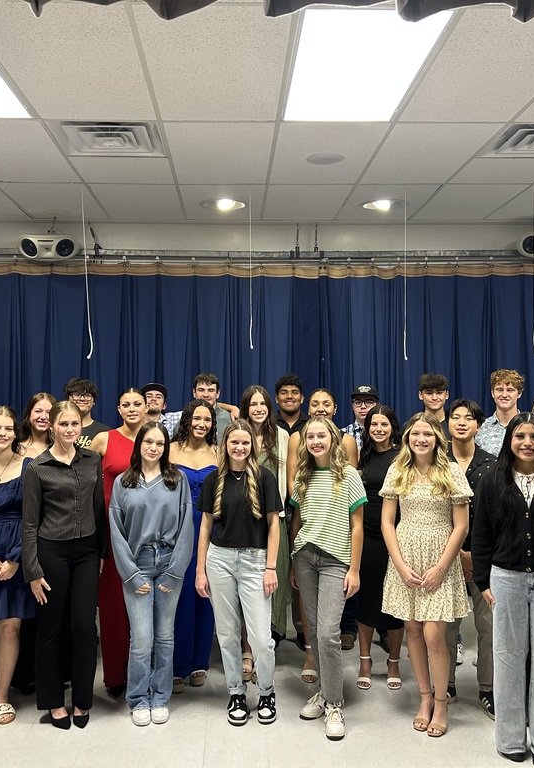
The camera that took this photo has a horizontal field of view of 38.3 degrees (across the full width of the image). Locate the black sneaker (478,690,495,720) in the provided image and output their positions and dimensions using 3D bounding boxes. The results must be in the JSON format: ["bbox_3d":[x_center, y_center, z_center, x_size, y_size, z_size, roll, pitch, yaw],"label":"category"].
[{"bbox_3d":[1.232,1.725,4.130,0.105,0.105,0.285,0,-1,-7],"label":"black sneaker"}]

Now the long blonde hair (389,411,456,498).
[{"bbox_3d":[0.799,0.367,3.950,0.350,0.440,0.260,-1,-1,9],"label":"long blonde hair"}]

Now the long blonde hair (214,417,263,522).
[{"bbox_3d":[-0.159,0.453,4.140,0.260,0.550,0.250,0,-1,-3],"label":"long blonde hair"}]

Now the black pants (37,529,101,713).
[{"bbox_3d":[-1.092,1.280,4.190,0.345,0.955,0.260,0,0,-19],"label":"black pants"}]

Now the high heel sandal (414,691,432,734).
[{"bbox_3d":[0.829,1.725,4.080,0.086,0.130,0.235,-1,0,17],"label":"high heel sandal"}]

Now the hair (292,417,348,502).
[{"bbox_3d":[0.272,0.391,3.980,0.300,0.450,0.250,-1,-1,7],"label":"hair"}]

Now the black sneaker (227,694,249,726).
[{"bbox_3d":[-0.147,1.708,4.090,0.107,0.112,0.275,-1,-1,6],"label":"black sneaker"}]

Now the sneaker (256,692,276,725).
[{"bbox_3d":[0.000,1.726,4.135,0.108,0.120,0.280,0,-1,2],"label":"sneaker"}]

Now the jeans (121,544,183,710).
[{"bbox_3d":[-0.615,1.306,4.130,0.335,0.890,0.270,0,-1,-6],"label":"jeans"}]

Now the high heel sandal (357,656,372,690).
[{"bbox_3d":[0.580,1.683,4.520,0.085,0.155,0.220,-1,-1,10],"label":"high heel sandal"}]

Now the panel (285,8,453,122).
[{"bbox_3d":[0.391,-1.382,3.404,0.570,0.060,1.180,0,-1,-3],"label":"panel"}]

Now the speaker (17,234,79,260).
[{"bbox_3d":[-1.696,-1.060,5.970,0.470,0.200,0.180,0,10,-3],"label":"speaker"}]

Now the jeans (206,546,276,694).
[{"bbox_3d":[-0.143,1.288,4.140,0.370,0.830,0.280,0,-1,-2],"label":"jeans"}]

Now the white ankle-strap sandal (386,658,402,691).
[{"bbox_3d":[0.766,1.730,4.630,0.088,0.130,0.235,-1,0,11],"label":"white ankle-strap sandal"}]

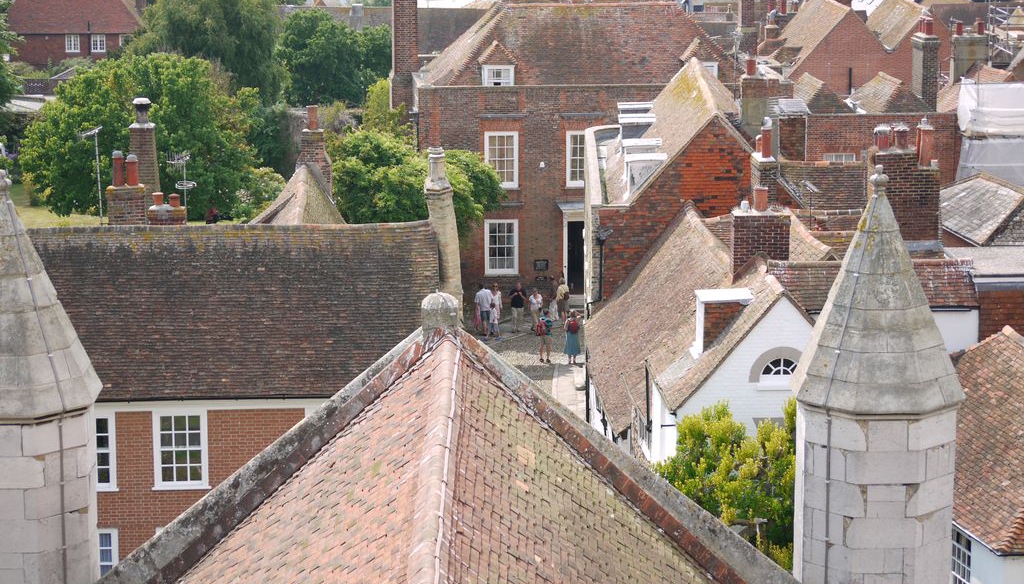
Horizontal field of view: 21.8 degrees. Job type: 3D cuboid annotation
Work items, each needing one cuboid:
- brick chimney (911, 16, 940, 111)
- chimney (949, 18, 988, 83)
[{"bbox_3d":[14.828,-8.183,95.623,0.600,3.418,1.550,-1,11,-7],"label":"brick chimney"},{"bbox_3d":[20.105,-10.569,117.000,1.600,2.900,1.000,0,11,0],"label":"chimney"}]

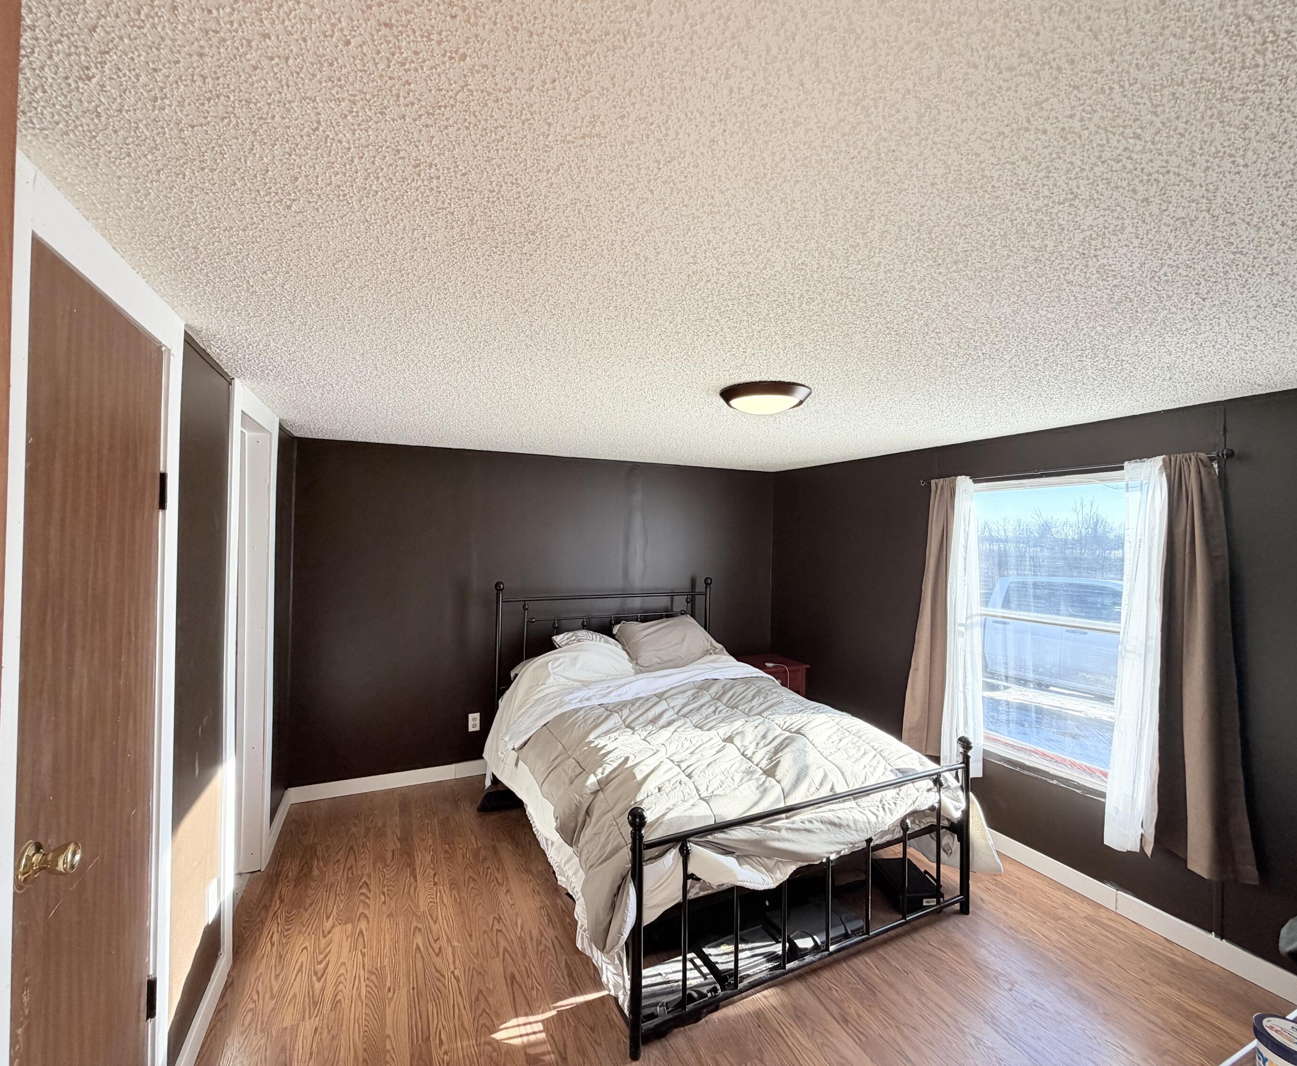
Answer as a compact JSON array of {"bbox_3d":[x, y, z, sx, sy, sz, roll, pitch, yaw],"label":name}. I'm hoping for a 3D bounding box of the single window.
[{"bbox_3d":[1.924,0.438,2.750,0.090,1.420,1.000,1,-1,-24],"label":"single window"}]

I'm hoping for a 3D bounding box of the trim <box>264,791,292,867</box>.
[{"bbox_3d":[-1.940,1.530,3.014,0.020,0.090,0.700,1,-1,-24],"label":"trim"}]

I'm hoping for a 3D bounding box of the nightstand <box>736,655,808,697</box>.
[{"bbox_3d":[0.873,1.309,4.352,0.520,0.638,0.430,1,-1,-24],"label":"nightstand"}]

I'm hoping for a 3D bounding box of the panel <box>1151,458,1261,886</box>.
[{"bbox_3d":[2.076,0.474,2.159,0.110,1.570,0.300,1,-1,-24],"label":"panel"}]

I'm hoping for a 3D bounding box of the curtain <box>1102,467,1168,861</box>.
[{"bbox_3d":[1.986,0.500,2.355,0.090,1.600,0.210,1,-1,-24],"label":"curtain"}]

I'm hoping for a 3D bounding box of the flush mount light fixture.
[{"bbox_3d":[0.447,-0.489,2.181,0.335,0.085,0.335,1,-1,0],"label":"flush mount light fixture"}]

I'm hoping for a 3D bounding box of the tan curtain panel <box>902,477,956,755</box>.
[{"bbox_3d":[1.587,0.473,3.261,0.110,1.560,0.340,1,-1,-24],"label":"tan curtain panel"}]

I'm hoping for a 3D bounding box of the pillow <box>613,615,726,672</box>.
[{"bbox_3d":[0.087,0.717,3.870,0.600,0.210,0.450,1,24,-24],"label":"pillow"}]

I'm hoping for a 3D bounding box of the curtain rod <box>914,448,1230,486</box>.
[{"bbox_3d":[1.870,-0.293,2.716,0.090,0.045,1.370,1,-1,-24],"label":"curtain rod"}]

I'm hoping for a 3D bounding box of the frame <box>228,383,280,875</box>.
[{"bbox_3d":[-1.672,0.513,2.369,0.120,2.120,0.920,1,-1,-24],"label":"frame"}]

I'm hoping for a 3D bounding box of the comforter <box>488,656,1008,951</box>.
[{"bbox_3d":[0.293,1.061,2.942,1.850,0.700,1.850,1,-1,-26],"label":"comforter"}]

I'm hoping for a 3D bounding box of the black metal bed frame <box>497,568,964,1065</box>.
[{"bbox_3d":[0.192,0.961,3.077,1.610,1.290,2.190,1,-1,-26],"label":"black metal bed frame"}]

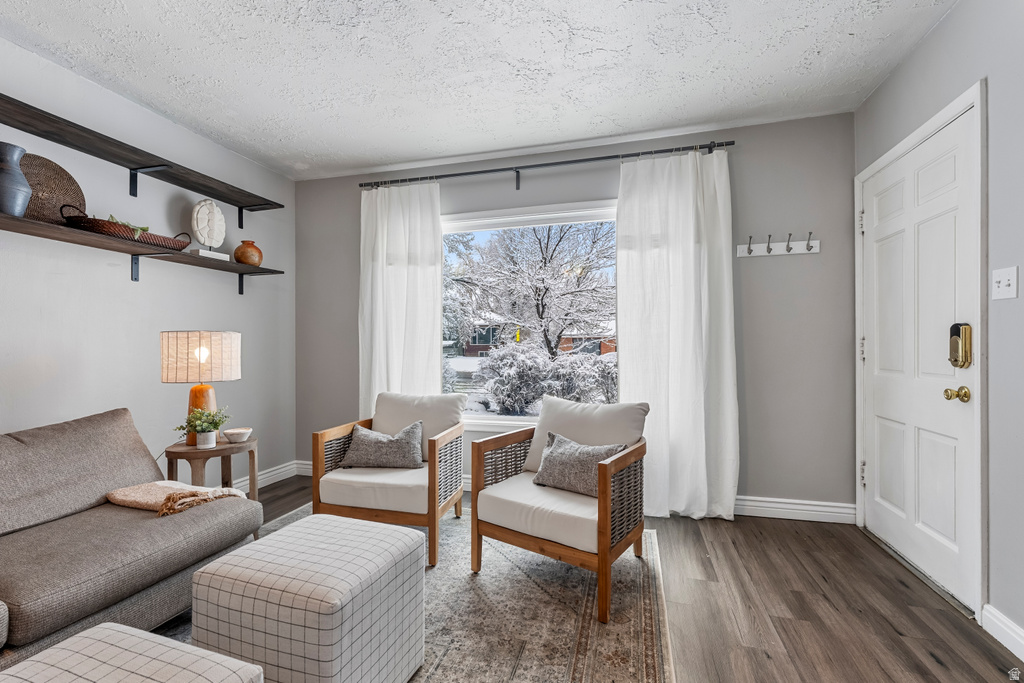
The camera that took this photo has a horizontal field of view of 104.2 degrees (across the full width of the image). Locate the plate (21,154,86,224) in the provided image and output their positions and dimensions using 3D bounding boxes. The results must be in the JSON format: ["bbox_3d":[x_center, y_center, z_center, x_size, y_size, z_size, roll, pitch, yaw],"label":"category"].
[{"bbox_3d":[-2.175,-0.684,1.850,0.035,0.355,0.355,-6,-1,12],"label":"plate"}]

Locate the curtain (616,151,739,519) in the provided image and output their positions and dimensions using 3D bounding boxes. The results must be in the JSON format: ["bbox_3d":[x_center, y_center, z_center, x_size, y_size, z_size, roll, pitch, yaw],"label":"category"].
[{"bbox_3d":[1.060,-0.037,2.567,0.720,2.320,0.140,0,0,14],"label":"curtain"}]

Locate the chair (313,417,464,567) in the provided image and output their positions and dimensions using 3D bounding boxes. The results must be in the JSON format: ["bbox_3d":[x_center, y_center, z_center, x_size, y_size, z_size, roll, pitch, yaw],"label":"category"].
[{"bbox_3d":[-0.660,0.773,2.355,0.700,0.710,0.610,0,0,12],"label":"chair"}]

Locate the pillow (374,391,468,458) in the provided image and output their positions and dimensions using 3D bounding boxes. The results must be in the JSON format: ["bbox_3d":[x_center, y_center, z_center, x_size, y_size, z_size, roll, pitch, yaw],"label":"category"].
[{"bbox_3d":[-0.590,0.525,2.482,0.570,0.450,0.170,0,-25,6],"label":"pillow"}]

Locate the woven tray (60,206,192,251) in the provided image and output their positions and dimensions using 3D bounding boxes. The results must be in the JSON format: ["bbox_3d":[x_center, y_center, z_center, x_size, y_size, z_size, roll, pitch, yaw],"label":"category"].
[{"bbox_3d":[-1.956,-0.552,2.049,0.260,0.115,0.480,0,0,15],"label":"woven tray"}]

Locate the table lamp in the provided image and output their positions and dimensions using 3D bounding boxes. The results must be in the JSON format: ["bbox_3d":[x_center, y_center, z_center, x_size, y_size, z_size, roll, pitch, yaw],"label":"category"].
[{"bbox_3d":[-1.879,0.281,2.420,0.390,0.684,0.390,0,0,14],"label":"table lamp"}]

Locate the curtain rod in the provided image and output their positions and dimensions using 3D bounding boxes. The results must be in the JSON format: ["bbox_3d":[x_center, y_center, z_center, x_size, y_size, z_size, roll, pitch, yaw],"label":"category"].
[{"bbox_3d":[0.106,-1.155,2.784,2.600,0.130,0.100,0,0,14],"label":"curtain rod"}]

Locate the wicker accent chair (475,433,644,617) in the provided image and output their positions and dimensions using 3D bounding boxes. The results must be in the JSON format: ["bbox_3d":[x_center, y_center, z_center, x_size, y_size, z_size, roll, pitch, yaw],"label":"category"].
[{"bbox_3d":[0.264,0.784,2.013,0.665,0.630,0.670,0,0,31],"label":"wicker accent chair"}]

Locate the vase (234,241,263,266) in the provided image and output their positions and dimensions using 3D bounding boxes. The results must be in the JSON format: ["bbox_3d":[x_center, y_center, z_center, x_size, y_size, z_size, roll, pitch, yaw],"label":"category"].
[{"bbox_3d":[-1.848,-0.608,2.792,0.170,0.186,0.170,0,0,14],"label":"vase"}]

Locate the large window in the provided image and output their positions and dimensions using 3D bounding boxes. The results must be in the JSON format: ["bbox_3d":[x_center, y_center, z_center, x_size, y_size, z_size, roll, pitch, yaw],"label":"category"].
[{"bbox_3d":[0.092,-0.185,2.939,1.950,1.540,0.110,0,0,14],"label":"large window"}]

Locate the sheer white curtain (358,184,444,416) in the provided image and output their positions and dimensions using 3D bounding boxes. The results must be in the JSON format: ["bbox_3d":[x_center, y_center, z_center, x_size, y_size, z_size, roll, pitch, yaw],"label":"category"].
[{"bbox_3d":[-0.859,-0.027,3.046,0.700,2.300,0.130,0,0,14],"label":"sheer white curtain"}]

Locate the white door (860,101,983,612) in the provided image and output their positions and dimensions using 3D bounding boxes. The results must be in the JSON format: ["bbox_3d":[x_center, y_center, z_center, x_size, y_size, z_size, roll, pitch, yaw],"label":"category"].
[{"bbox_3d":[1.985,0.072,1.980,0.050,2.040,0.800,0,0,16],"label":"white door"}]

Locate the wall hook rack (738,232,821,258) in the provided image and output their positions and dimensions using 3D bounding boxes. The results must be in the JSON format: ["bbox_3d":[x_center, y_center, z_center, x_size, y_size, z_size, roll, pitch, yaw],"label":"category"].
[{"bbox_3d":[1.681,-0.605,2.498,0.460,0.120,0.060,0,0,14],"label":"wall hook rack"}]

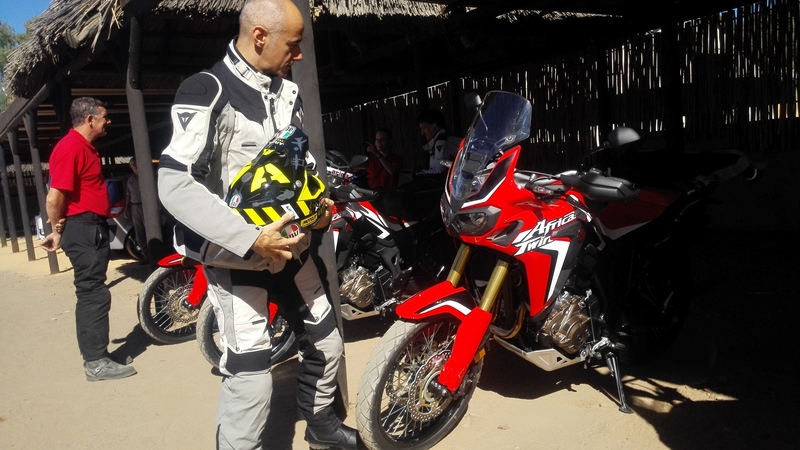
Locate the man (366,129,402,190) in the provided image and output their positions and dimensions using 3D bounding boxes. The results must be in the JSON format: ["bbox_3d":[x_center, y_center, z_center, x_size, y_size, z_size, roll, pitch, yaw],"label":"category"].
[{"bbox_3d":[-0.106,-0.184,6.106,0.500,1.640,0.400,-1,6,30],"label":"man"}]

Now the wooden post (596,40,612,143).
[{"bbox_3d":[1.956,-0.603,5.649,0.140,2.240,0.140,-8,6,-37],"label":"wooden post"}]

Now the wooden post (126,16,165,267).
[{"bbox_3d":[-2.116,-0.426,5.042,0.150,2.600,0.150,-8,6,-37],"label":"wooden post"}]

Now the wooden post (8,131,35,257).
[{"bbox_3d":[-7.411,-0.587,11.682,0.160,2.600,0.160,-8,6,-37],"label":"wooden post"}]

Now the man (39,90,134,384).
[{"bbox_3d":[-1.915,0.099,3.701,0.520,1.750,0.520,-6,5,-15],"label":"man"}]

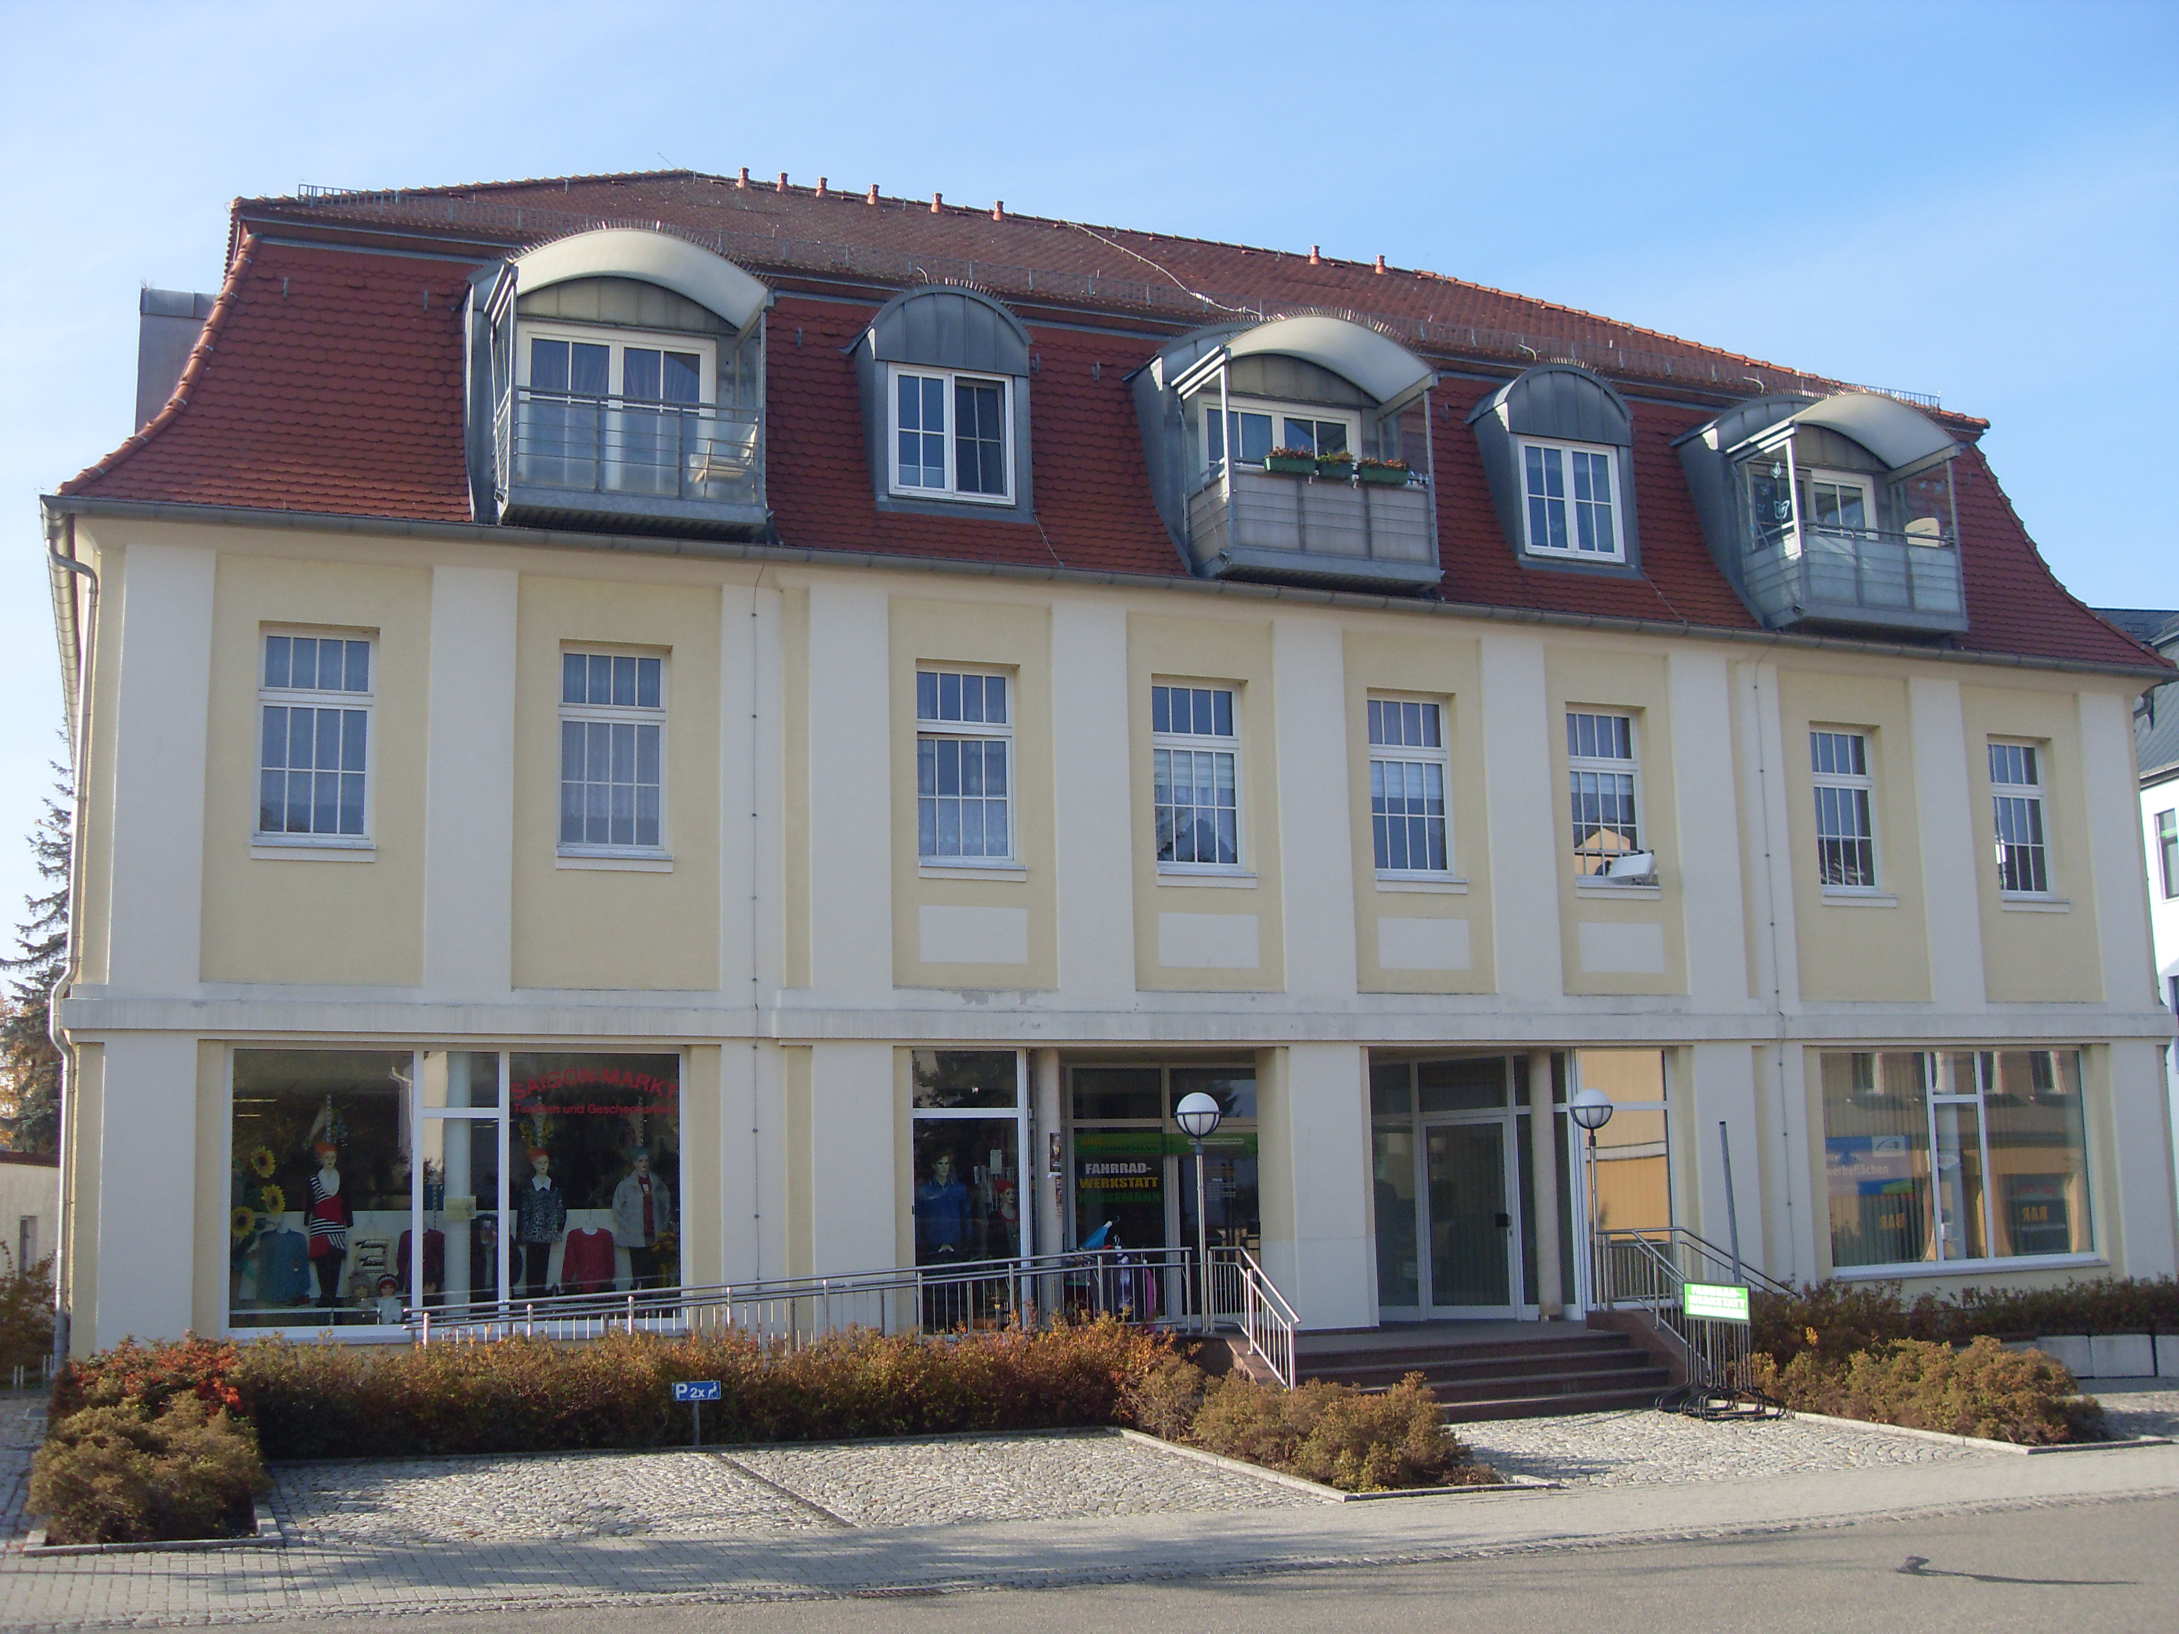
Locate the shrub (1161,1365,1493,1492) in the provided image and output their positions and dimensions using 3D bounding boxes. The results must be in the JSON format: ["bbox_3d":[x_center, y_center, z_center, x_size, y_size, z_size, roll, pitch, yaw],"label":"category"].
[{"bbox_3d":[1.872,4.682,18.106,1.650,0.740,2.850,2,-10,-21],"label":"shrub"}]

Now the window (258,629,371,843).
[{"bbox_3d":[-7.086,-0.745,21.336,1.054,1.945,0.120,2,-10,-22],"label":"window"}]

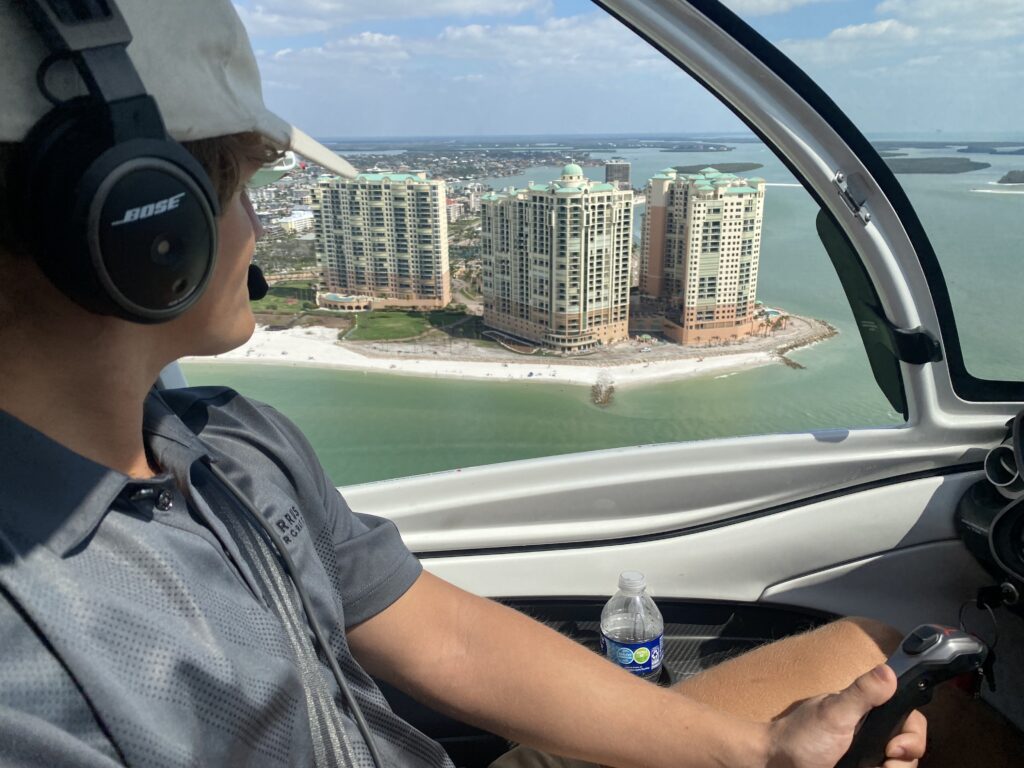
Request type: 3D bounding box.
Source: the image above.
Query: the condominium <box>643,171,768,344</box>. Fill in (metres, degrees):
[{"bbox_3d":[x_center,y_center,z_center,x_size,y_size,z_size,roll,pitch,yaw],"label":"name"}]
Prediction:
[{"bbox_3d":[99.260,-73.150,421.780,44.000,86.000,64.000,-6,19,-17],"label":"condominium"}]

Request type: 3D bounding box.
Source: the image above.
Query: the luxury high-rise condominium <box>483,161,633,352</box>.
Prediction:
[{"bbox_3d":[23.920,-72.160,414.620,43.000,90.000,71.000,-13,22,-34],"label":"luxury high-rise condominium"}]

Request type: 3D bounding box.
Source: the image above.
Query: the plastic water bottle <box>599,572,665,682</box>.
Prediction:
[{"bbox_3d":[0.126,0.296,0.801,0.066,0.203,0.066,-1,9,0],"label":"plastic water bottle"}]

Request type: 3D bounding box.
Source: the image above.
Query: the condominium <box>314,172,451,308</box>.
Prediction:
[{"bbox_3d":[-84.680,-92.770,493.540,89.000,82.000,28.000,6,19,19],"label":"condominium"}]

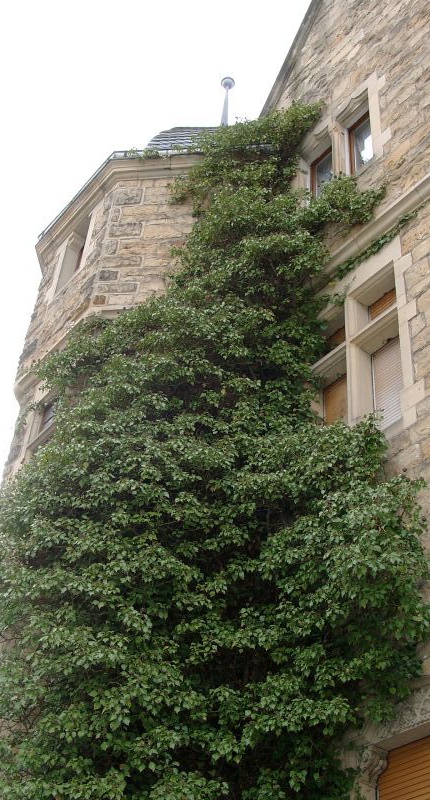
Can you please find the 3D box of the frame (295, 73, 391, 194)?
[{"bbox_3d":[1.499,-2.887,12.485,0.260,1.654,1.723,29,-47,-26],"label":"frame"}]

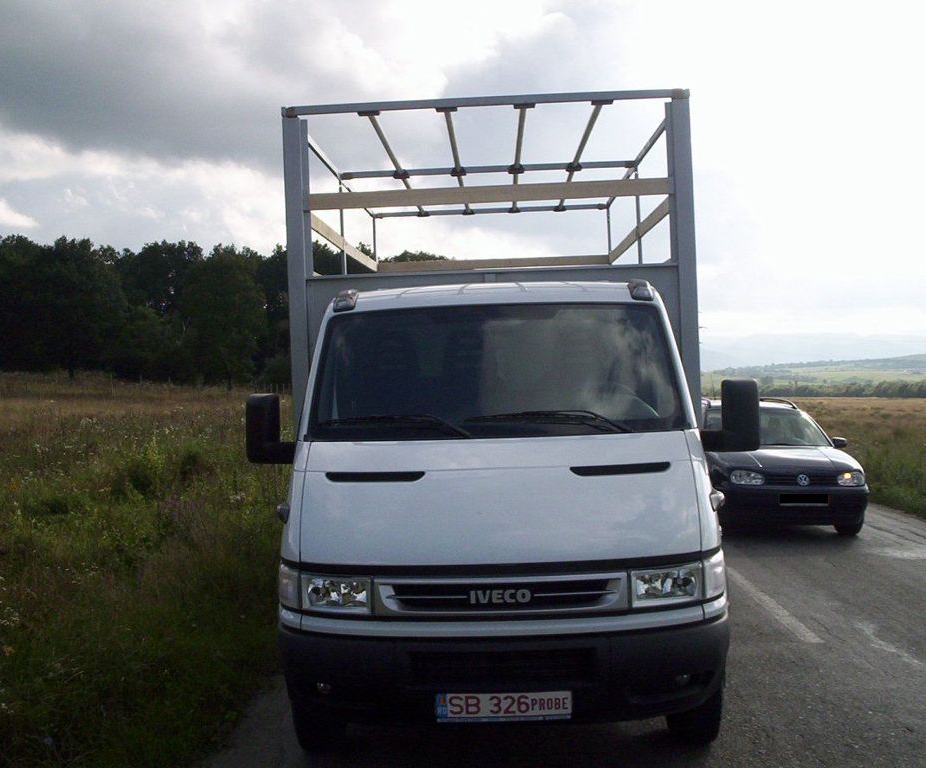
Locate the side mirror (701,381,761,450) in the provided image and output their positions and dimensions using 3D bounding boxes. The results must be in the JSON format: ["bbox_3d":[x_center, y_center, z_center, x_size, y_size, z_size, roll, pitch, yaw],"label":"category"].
[{"bbox_3d":[1.261,0.148,5.300,0.270,0.340,0.150,-2,1,2],"label":"side mirror"}]

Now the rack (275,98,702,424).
[{"bbox_3d":[0.245,-0.585,8.620,2.270,2.100,4.600,-2,1,2],"label":"rack"}]

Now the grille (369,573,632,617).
[{"bbox_3d":[0.149,0.839,4.480,1.000,0.155,0.100,-2,1,2],"label":"grille"}]

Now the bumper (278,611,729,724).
[{"bbox_3d":[0.155,1.145,4.620,1.920,0.370,0.500,-2,1,2],"label":"bumper"}]

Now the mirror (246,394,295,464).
[{"bbox_3d":[-0.919,0.218,5.380,0.250,0.340,0.150,-2,1,2],"label":"mirror"}]

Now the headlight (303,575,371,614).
[{"bbox_3d":[-0.517,0.867,4.630,0.285,0.160,0.140,-2,1,2],"label":"headlight"}]

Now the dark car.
[{"bbox_3d":[3.560,0.950,14.000,1.770,1.490,4.400,-1,1,0],"label":"dark car"}]

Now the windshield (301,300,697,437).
[{"bbox_3d":[0.160,-0.070,5.290,1.720,0.790,0.170,-2,-39,2],"label":"windshield"}]

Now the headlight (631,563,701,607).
[{"bbox_3d":[0.829,0.817,4.580,0.285,0.160,0.140,-2,1,2],"label":"headlight"}]

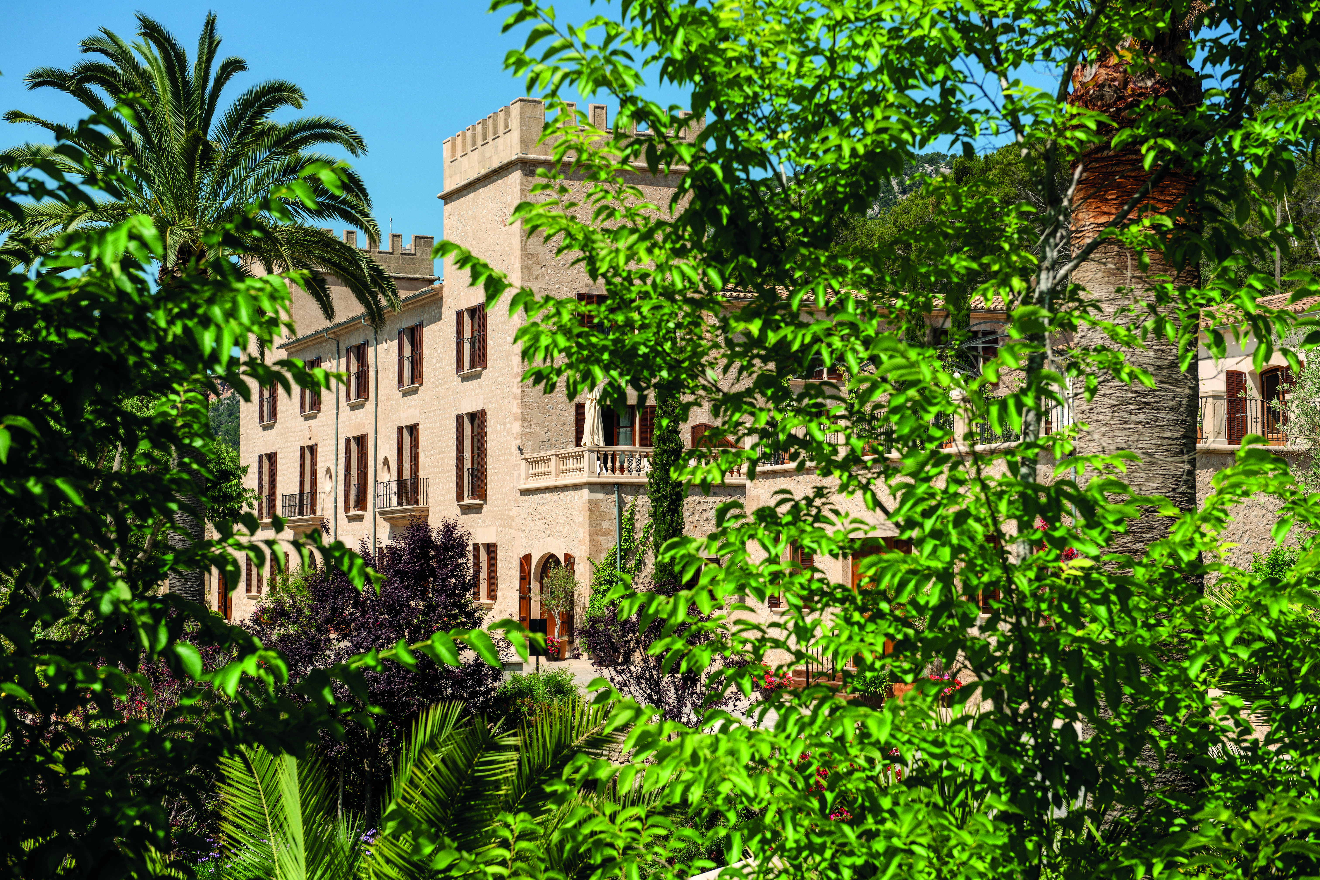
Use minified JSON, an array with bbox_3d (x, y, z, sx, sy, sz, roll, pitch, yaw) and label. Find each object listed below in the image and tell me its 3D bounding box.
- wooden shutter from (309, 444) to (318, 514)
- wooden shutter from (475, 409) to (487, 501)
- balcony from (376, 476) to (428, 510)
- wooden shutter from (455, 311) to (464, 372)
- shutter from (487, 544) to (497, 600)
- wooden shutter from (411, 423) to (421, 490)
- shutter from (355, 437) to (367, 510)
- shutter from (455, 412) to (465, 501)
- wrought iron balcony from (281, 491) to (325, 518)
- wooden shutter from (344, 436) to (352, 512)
[{"bbox_3d":[-13.421,1.547,82.466,0.080,2.781,0.420,2,-4,-25],"label":"wooden shutter"},{"bbox_3d":[-5.517,0.451,65.721,0.060,2.781,0.620,2,-4,-25],"label":"wooden shutter"},{"bbox_3d":[-8.719,1.831,71.994,0.532,0.951,4.004,2,-4,-25],"label":"balcony"},{"bbox_3d":[-6.359,-3.142,67.736,0.060,1.997,0.620,2,-4,-25],"label":"wooden shutter"},{"bbox_3d":[-5.079,4.021,64.568,0.060,1.798,0.500,2,-4,-25],"label":"shutter"},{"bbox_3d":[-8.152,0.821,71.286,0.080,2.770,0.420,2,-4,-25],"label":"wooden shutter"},{"bbox_3d":[-10.668,1.166,76.648,0.060,2.781,0.620,2,-4,-25],"label":"shutter"},{"bbox_3d":[-6.333,0.564,67.451,0.060,2.781,0.620,2,-4,-25],"label":"shutter"},{"bbox_3d":[-13.923,2.553,83.023,0.543,0.951,4.015,2,-4,-25],"label":"wrought iron balcony"},{"bbox_3d":[-11.510,1.283,78.434,0.060,2.781,0.620,2,-4,-25],"label":"wooden shutter"}]

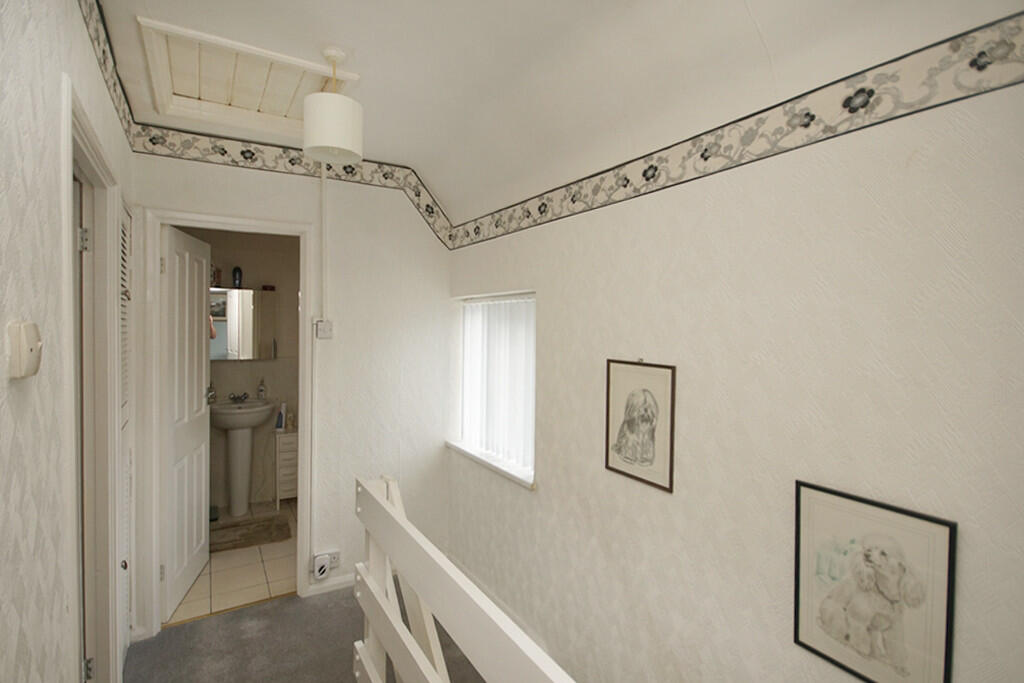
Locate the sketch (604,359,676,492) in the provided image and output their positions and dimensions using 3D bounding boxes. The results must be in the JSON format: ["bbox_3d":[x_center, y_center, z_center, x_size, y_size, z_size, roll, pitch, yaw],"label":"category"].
[{"bbox_3d":[0.461,0.288,1.647,0.018,0.426,0.308,0,2,-34],"label":"sketch"}]

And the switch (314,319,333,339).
[{"bbox_3d":[-1.058,-0.068,2.566,0.088,0.092,0.028,0,2,-29],"label":"switch"}]

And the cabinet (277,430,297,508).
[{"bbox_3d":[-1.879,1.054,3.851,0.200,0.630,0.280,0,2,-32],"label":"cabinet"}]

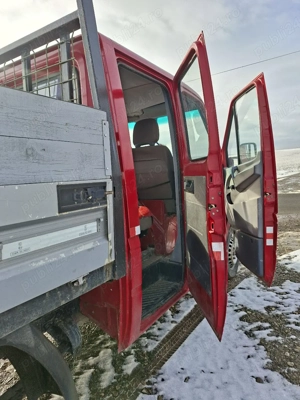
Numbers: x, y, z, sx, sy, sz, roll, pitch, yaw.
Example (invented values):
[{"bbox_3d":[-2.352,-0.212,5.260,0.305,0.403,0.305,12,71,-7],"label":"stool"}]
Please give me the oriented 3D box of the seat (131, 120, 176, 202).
[{"bbox_3d":[0.126,-0.326,2.617,0.540,0.880,0.660,2,7,34],"label":"seat"}]

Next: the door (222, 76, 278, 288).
[{"bbox_3d":[0.791,-0.146,2.404,0.210,1.600,0.960,-2,6,-4],"label":"door"}]

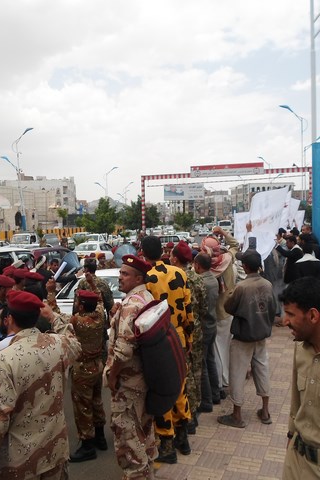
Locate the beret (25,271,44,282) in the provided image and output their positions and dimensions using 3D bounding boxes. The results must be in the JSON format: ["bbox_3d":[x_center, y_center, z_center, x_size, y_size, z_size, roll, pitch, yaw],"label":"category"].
[{"bbox_3d":[-1.521,0.442,5.600,0.250,0.130,0.260,-1,1,18],"label":"beret"}]

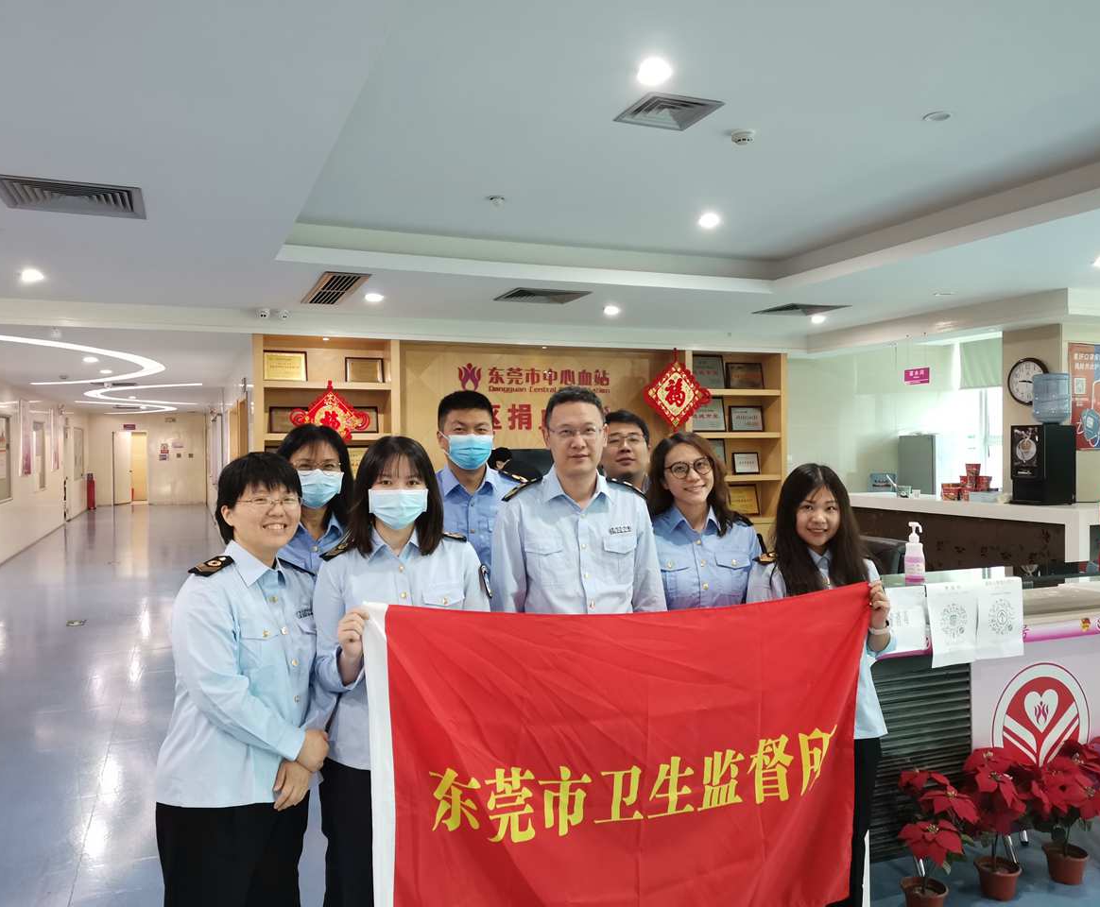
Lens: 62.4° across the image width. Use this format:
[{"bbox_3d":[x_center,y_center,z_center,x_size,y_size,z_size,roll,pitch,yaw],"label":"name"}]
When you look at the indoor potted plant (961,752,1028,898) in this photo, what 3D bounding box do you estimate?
[{"bbox_3d":[1.601,1.314,3.256,0.240,0.520,0.240,-1,1,-22],"label":"indoor potted plant"}]

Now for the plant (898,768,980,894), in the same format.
[{"bbox_3d":[1.287,1.250,3.007,0.264,0.421,0.264,0,1,0],"label":"plant"}]

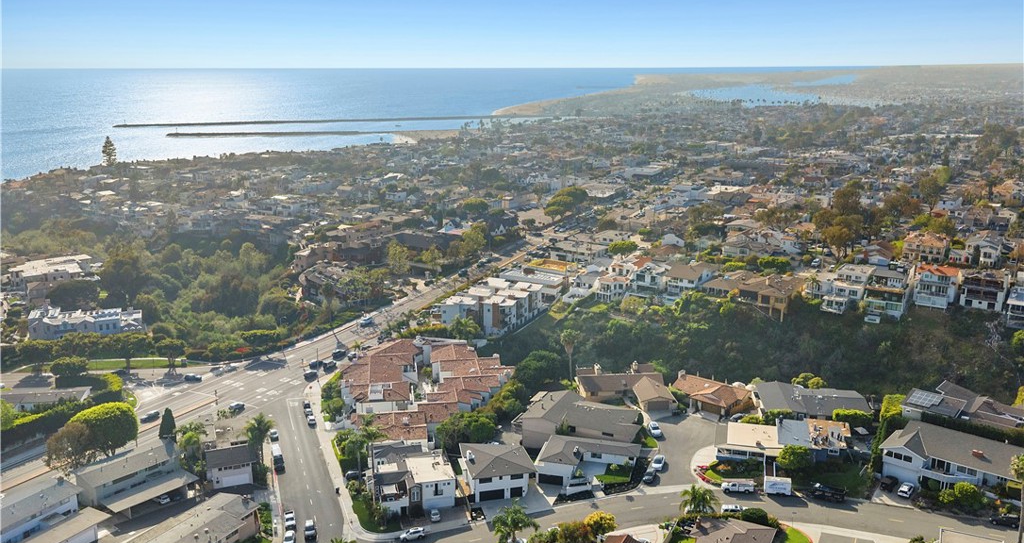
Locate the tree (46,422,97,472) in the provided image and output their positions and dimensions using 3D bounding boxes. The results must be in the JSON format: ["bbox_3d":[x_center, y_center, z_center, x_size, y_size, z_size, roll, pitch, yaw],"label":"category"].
[{"bbox_3d":[-95.760,39.940,173.580,9.500,10.500,9.500,0,15,0],"label":"tree"}]

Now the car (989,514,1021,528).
[{"bbox_3d":[84.828,42.777,136.987,4.600,1.720,1.880,6,16,21],"label":"car"}]

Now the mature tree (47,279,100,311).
[{"bbox_3d":[-176.171,9.642,320.000,19.000,12.000,15.000,-8,17,-29],"label":"mature tree"}]

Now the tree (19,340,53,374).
[{"bbox_3d":[-137.000,24.223,229.013,10.300,9.600,10.300,0,15,0],"label":"tree"}]

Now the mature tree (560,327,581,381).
[{"bbox_3d":[14.960,23.250,203.680,4.400,16.000,4.400,0,15,0],"label":"mature tree"}]

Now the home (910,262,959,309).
[{"bbox_3d":[135.420,5.020,253.860,12.200,11.300,12.000,9,17,32],"label":"home"}]

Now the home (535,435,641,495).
[{"bbox_3d":[14.750,36.680,154.250,18.200,6.000,12.700,4,15,15],"label":"home"}]

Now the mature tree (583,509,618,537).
[{"bbox_3d":[15.081,43.358,136.500,5.400,4.200,5.100,2,15,7],"label":"mature tree"}]

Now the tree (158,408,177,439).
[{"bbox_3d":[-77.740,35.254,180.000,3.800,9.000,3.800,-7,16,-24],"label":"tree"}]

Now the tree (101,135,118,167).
[{"bbox_3d":[-398.918,-118.525,790.000,14.500,28.500,14.500,-7,16,-26],"label":"tree"}]

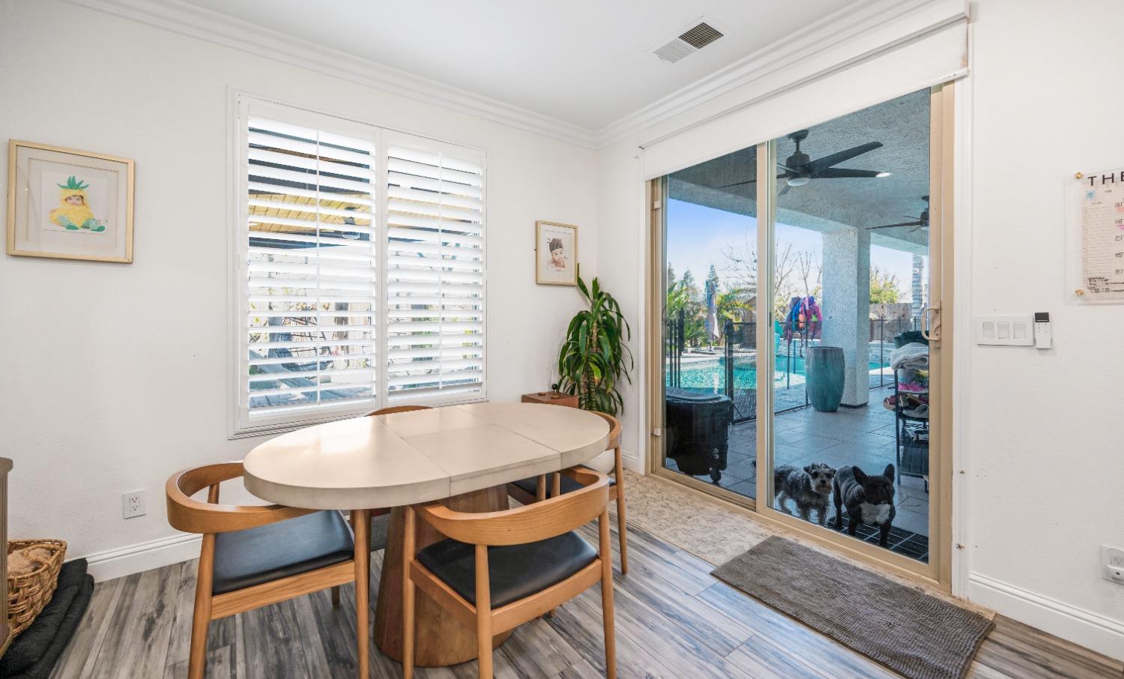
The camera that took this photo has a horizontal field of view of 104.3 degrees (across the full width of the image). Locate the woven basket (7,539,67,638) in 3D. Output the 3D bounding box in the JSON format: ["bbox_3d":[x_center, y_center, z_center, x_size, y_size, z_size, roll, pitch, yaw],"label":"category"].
[{"bbox_3d":[-2.201,0.961,1.597,0.470,0.250,0.400,-1,2,-36],"label":"woven basket"}]

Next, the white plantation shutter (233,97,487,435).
[{"bbox_3d":[-1.151,-0.419,2.766,1.476,1.798,0.080,-1,2,-36],"label":"white plantation shutter"}]

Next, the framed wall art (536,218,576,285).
[{"bbox_3d":[-0.029,-0.698,3.579,0.405,0.505,0.030,-1,2,-36],"label":"framed wall art"}]

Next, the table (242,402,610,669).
[{"bbox_3d":[-0.468,0.770,1.860,1.410,0.770,1.039,-1,2,-34],"label":"table"}]

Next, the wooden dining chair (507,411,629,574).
[{"bbox_3d":[-0.013,0.767,2.182,0.525,0.745,0.585,-1,2,-36],"label":"wooden dining chair"}]

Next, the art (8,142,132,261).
[{"bbox_3d":[-2.211,-0.612,1.976,0.400,0.495,0.030,-1,2,-36],"label":"art"}]

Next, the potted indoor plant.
[{"bbox_3d":[0.241,0.279,3.457,0.570,1.620,0.570,0,2,0],"label":"potted indoor plant"}]

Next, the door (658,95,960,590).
[{"bbox_3d":[1.256,-0.077,2.686,0.120,2.360,1.800,-1,2,-36],"label":"door"}]

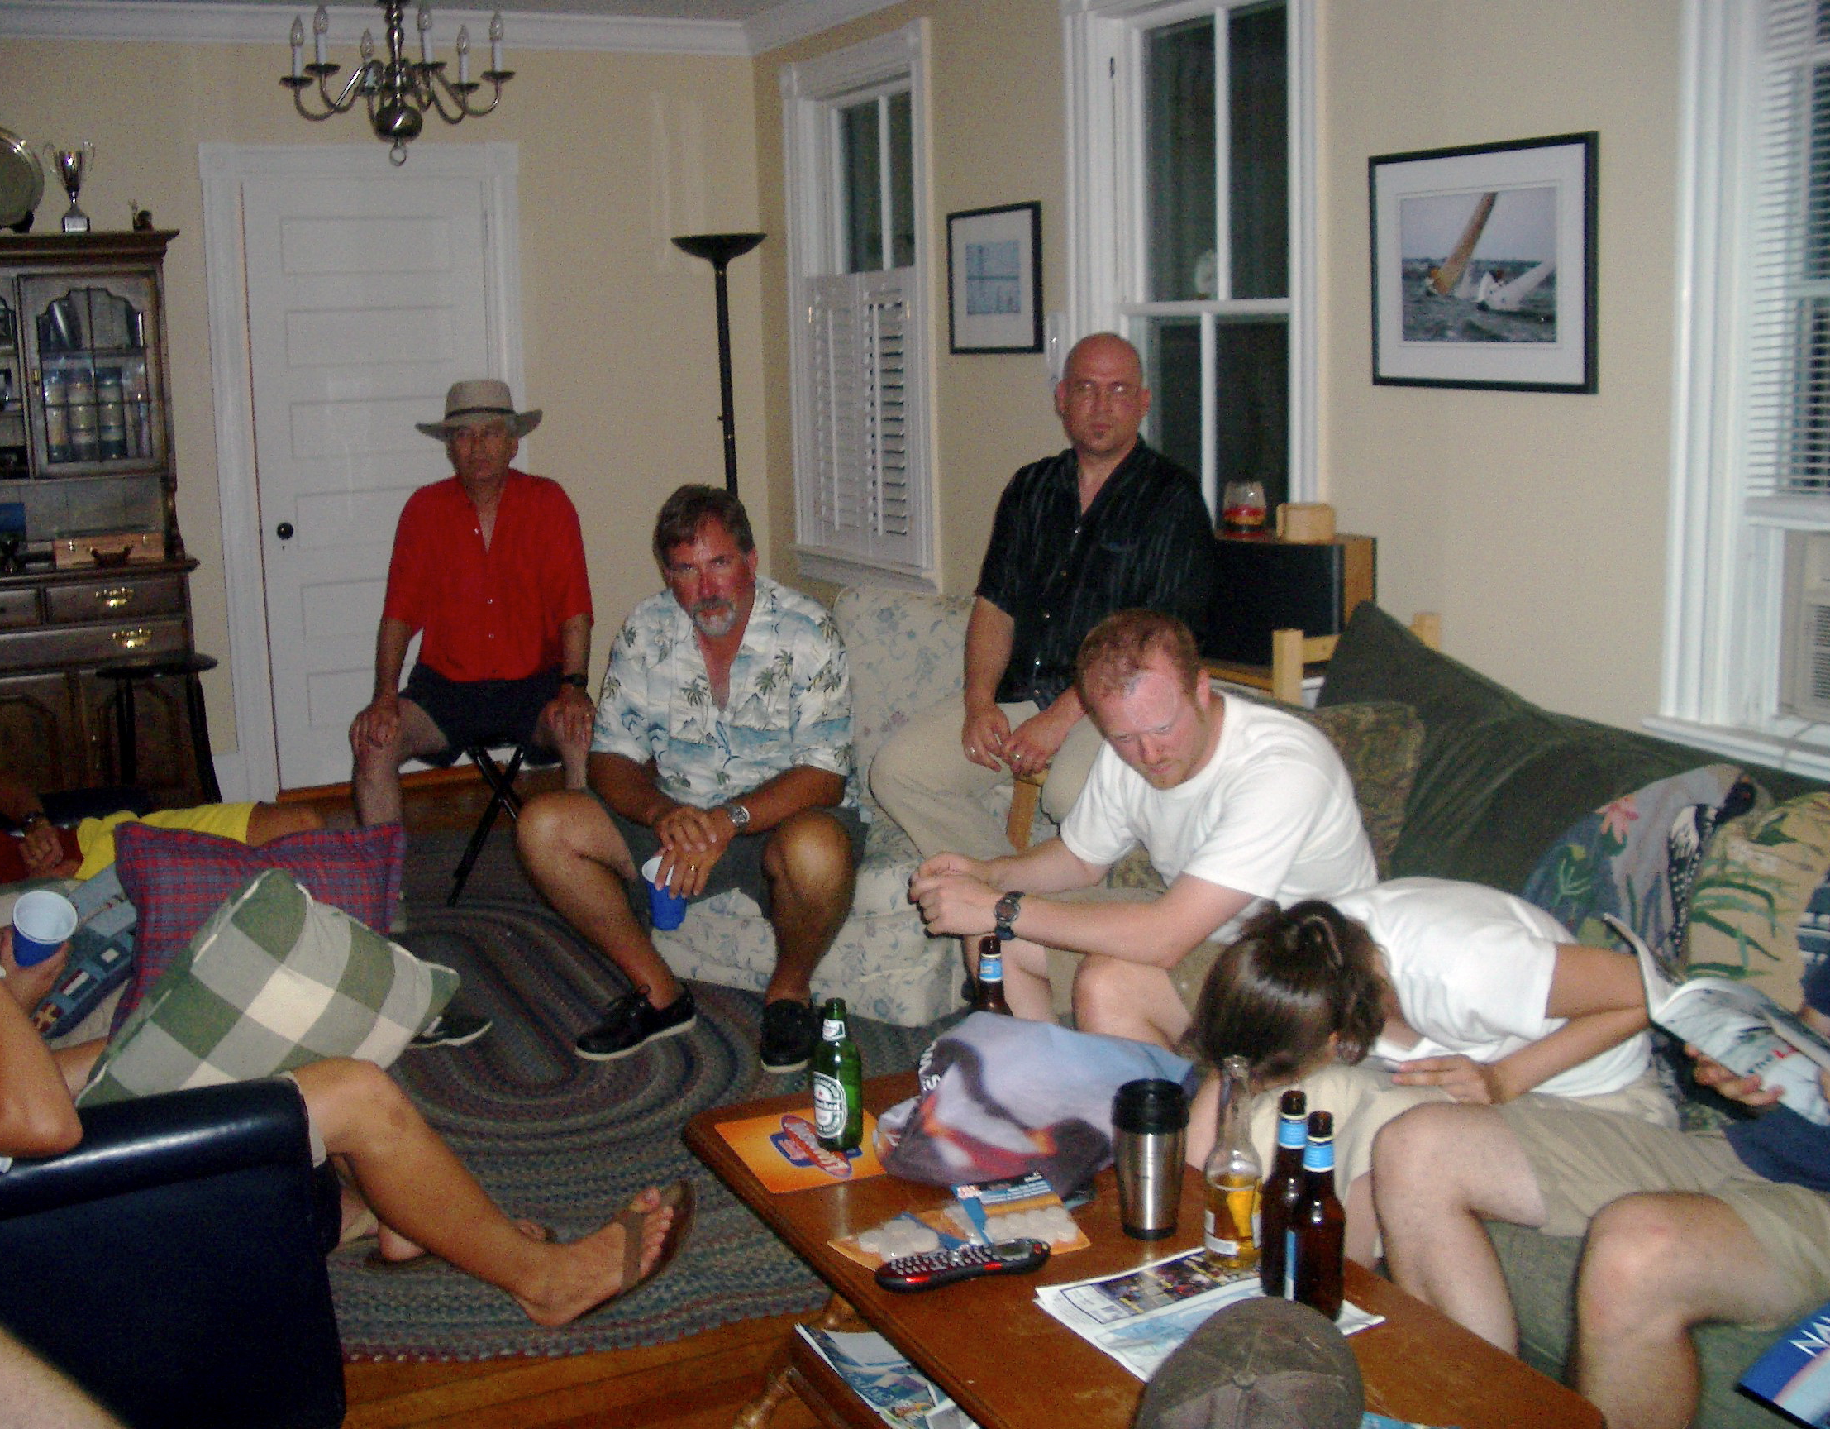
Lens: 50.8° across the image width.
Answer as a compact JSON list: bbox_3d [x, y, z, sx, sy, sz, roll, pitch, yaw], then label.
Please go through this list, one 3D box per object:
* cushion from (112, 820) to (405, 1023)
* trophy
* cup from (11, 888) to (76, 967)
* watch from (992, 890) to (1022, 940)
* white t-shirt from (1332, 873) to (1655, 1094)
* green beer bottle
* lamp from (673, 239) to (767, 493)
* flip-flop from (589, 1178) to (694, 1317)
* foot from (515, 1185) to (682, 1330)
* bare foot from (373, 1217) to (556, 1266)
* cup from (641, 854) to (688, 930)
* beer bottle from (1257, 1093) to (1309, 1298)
[{"bbox_3d":[-1.092,0.367,3.200,0.480,0.440,0.140,-2,-9,-4],"label":"cushion"},{"bbox_3d":[-2.442,-1.516,5.550,0.145,0.265,0.090,-7,12,-26],"label":"trophy"},{"bbox_3d":[-1.212,0.310,2.675,0.090,0.115,0.090,16,41,-14],"label":"cup"},{"bbox_3d":[0.138,0.298,2.850,0.042,0.070,0.058,-6,-21,1],"label":"watch"},{"bbox_3d":[0.778,0.371,2.600,0.450,0.260,0.400,19,0,-31],"label":"white t-shirt"},{"bbox_3d":[-0.098,0.440,2.401,0.064,0.205,0.064,-1,11,0],"label":"green beer bottle"},{"bbox_3d":[-0.636,-0.707,6.574,0.305,1.800,0.305,-7,12,-26],"label":"lamp"},{"bbox_3d":[-0.454,0.828,2.930,0.275,0.060,0.100,-40,52,0],"label":"flip-flop"},{"bbox_3d":[-0.483,0.817,2.900,0.260,0.100,0.100,-40,52,0],"label":"foot"},{"bbox_3d":[-0.732,0.838,3.121,0.270,0.090,0.100,-2,11,-7],"label":"bare foot"},{"bbox_3d":[-0.480,0.345,3.720,0.095,0.120,0.095,-1,31,1],"label":"cup"},{"bbox_3d":[0.405,0.515,2.071,0.062,0.230,0.062,-1,11,0],"label":"beer bottle"}]

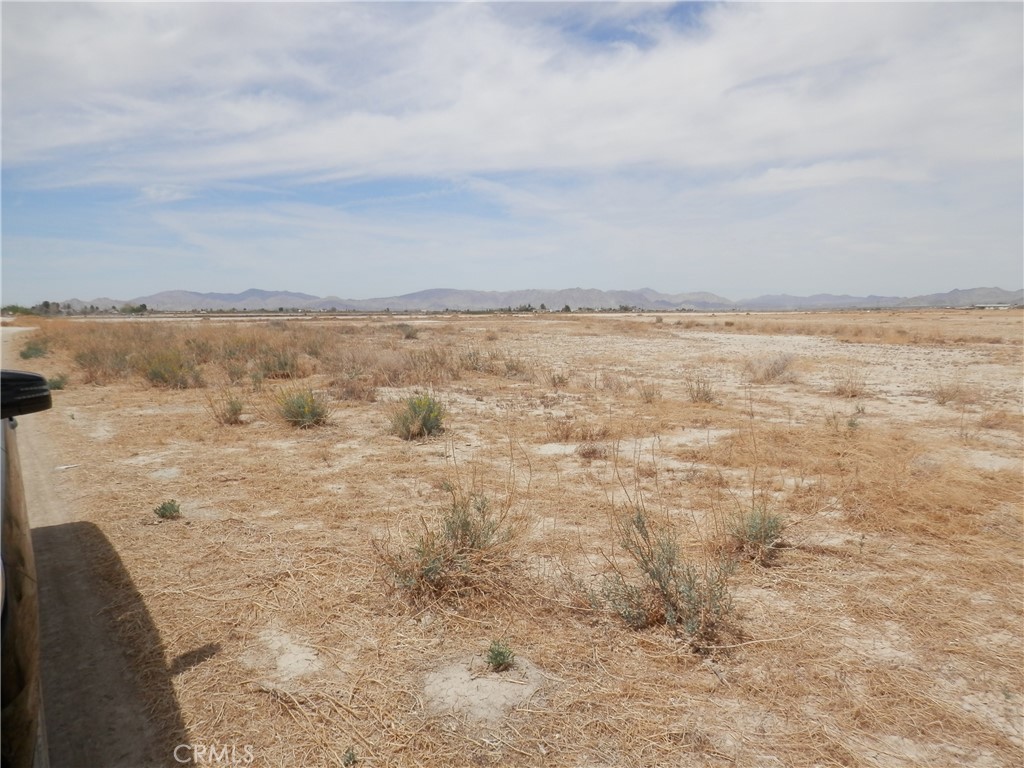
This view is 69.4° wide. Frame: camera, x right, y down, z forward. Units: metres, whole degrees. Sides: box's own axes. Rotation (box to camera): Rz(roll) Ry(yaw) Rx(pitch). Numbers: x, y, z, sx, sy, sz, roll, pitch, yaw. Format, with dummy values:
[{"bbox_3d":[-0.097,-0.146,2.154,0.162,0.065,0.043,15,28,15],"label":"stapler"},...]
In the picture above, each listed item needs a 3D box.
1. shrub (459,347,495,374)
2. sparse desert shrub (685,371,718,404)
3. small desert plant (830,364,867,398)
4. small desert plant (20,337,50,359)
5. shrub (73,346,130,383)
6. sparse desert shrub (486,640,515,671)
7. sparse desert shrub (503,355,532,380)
[{"bbox_3d":[-0.864,-0.582,17.961,0.858,0.656,0.773,0,6,0],"label":"shrub"},{"bbox_3d":[3.104,0.046,12.091,0.546,0.535,0.491,0,6,0],"label":"sparse desert shrub"},{"bbox_3d":[5.956,-0.062,13.024,0.594,0.545,0.505,2,6,25],"label":"small desert plant"},{"bbox_3d":[-15.694,-1.206,24.321,0.803,0.676,0.682,-4,7,-33],"label":"small desert plant"},{"bbox_3d":[-8.947,-0.459,16.114,1.051,0.779,0.893,-3,6,-29],"label":"shrub"},{"bbox_3d":[-0.049,1.140,3.121,0.116,0.121,0.104,0,6,0],"label":"sparse desert shrub"},{"bbox_3d":[0.121,-0.374,16.336,0.651,0.555,0.585,0,6,0],"label":"sparse desert shrub"}]

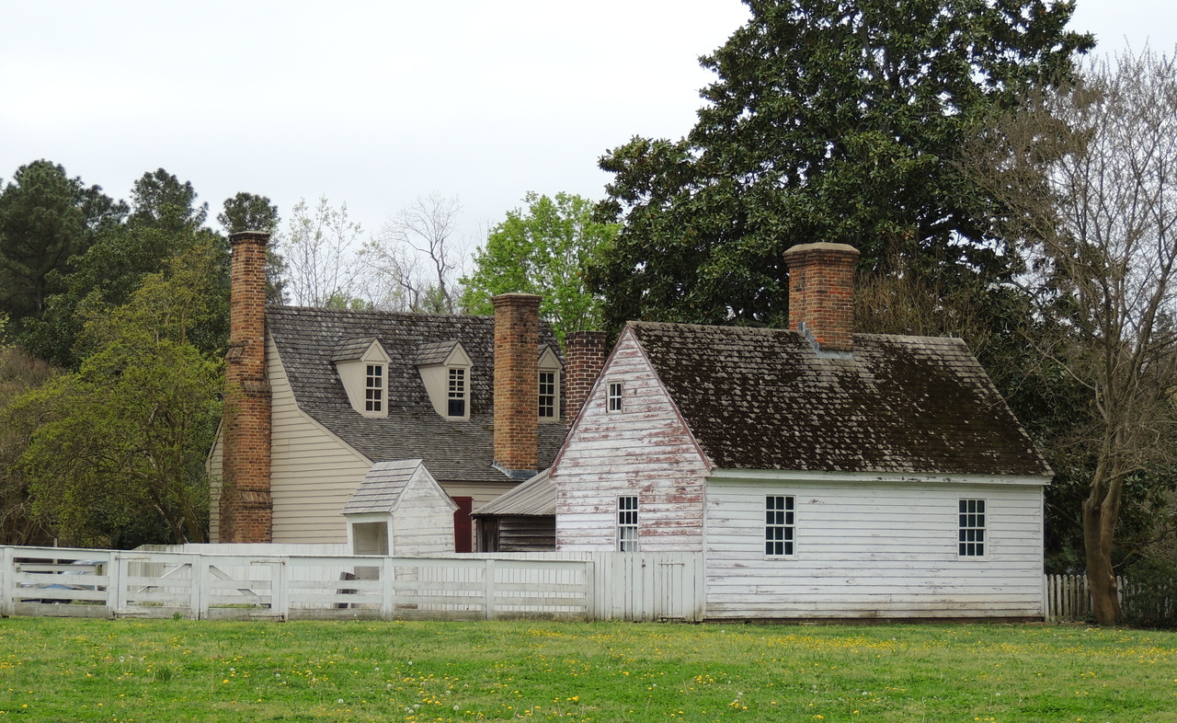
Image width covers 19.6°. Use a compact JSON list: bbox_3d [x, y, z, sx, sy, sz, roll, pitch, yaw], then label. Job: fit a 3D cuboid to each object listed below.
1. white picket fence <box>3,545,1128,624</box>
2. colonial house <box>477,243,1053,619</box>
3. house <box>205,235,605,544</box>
[{"bbox_3d":[0.637,4.004,60.850,24.619,1.300,0.600,3,-4,-36],"label":"white picket fence"},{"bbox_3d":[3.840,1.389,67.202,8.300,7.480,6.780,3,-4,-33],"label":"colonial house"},{"bbox_3d":[-3.653,1.373,82.007,9.500,8.850,9.800,2,-4,-33],"label":"house"}]

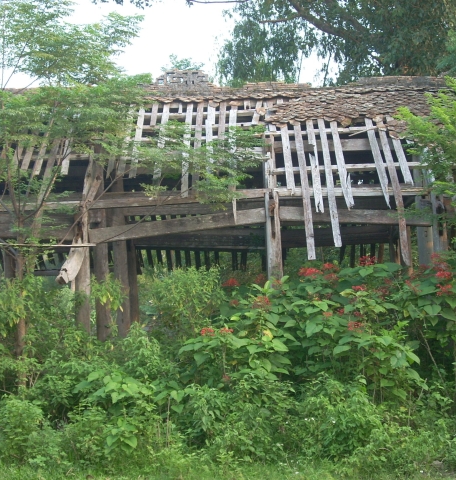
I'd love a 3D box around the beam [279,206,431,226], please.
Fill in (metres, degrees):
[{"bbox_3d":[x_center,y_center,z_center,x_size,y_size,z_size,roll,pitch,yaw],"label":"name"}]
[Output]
[{"bbox_3d":[1.660,-0.308,13.100,2.000,0.185,0.130,2,0,0],"label":"beam"}]

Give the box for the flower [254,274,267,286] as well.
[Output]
[{"bbox_3d":[0.374,0.467,11.500,0.138,0.138,0.131,-2,1,0],"label":"flower"}]

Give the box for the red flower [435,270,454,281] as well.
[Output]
[{"bbox_3d":[2.353,0.388,10.900,0.197,0.109,0.145,-2,1,0],"label":"red flower"}]

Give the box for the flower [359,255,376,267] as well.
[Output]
[{"bbox_3d":[1.593,0.234,11.400,0.205,0.137,0.163,-2,1,0],"label":"flower"}]

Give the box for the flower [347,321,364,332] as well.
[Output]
[{"bbox_3d":[1.277,0.866,10.000,0.180,0.120,0.143,-2,1,0],"label":"flower"}]

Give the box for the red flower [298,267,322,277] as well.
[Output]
[{"bbox_3d":[0.925,0.353,11.200,0.269,0.112,0.181,-2,1,0],"label":"red flower"}]

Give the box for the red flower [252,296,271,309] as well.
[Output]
[{"bbox_3d":[0.349,0.651,10.400,0.188,0.125,0.148,-2,1,0],"label":"red flower"}]

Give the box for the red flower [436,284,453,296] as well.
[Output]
[{"bbox_3d":[2.320,0.541,10.700,0.172,0.129,0.142,-2,1,0],"label":"red flower"}]

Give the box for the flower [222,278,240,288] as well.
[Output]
[{"bbox_3d":[0.040,0.492,11.300,0.204,0.113,0.150,-2,1,0],"label":"flower"}]

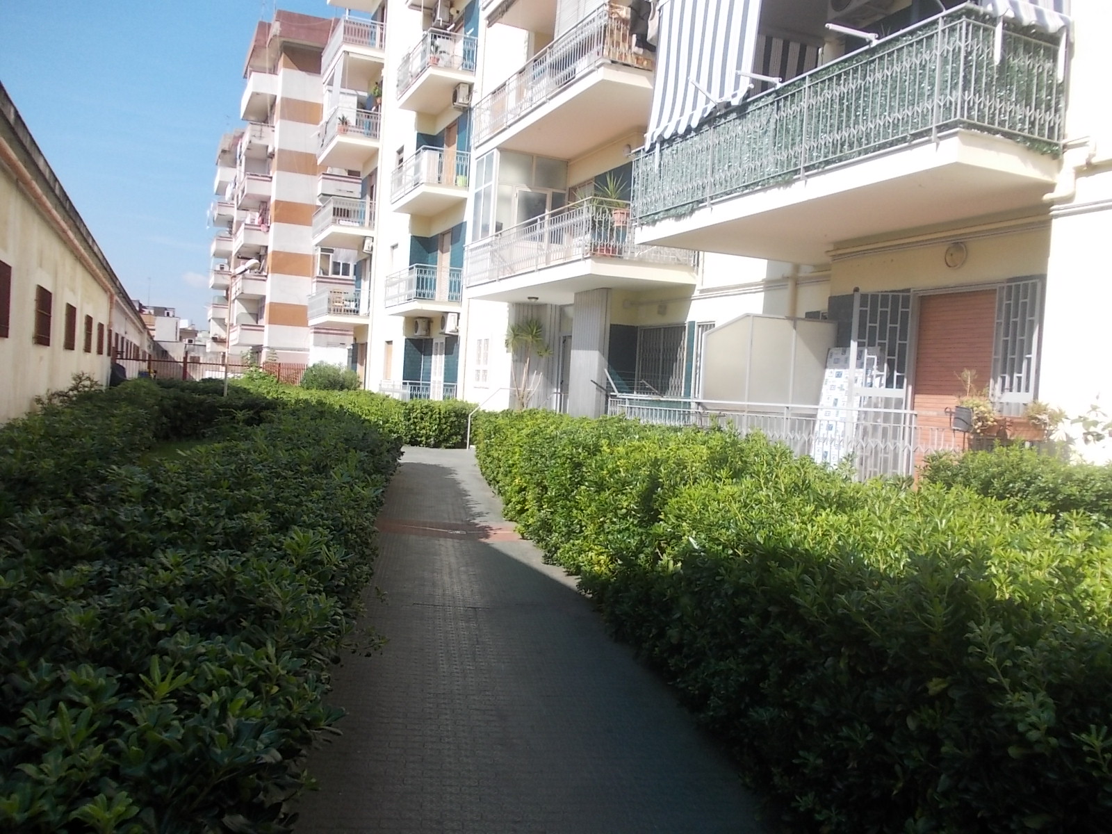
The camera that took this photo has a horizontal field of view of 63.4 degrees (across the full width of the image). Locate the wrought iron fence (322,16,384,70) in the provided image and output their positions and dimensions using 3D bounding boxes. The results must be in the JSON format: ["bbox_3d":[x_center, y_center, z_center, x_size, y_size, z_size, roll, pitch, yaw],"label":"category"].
[{"bbox_3d":[-7.609,-13.637,33.622,1.455,0.959,4.080,2,2,-25],"label":"wrought iron fence"}]

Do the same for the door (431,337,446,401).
[{"bbox_3d":[-3.568,-1.272,27.219,0.082,2.319,1.360,2,2,-25],"label":"door"}]

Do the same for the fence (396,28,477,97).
[{"bbox_3d":[-3.533,-10.003,26.130,1.292,1.020,3.468,2,2,-25],"label":"fence"}]

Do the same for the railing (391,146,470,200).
[{"bbox_3d":[-3.751,-6.930,26.415,1.292,1.034,3.468,2,2,-25],"label":"railing"}]

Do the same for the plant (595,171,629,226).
[{"bbox_3d":[0.969,-3.781,15.562,0.575,0.888,0.544,2,2,0],"label":"plant"}]

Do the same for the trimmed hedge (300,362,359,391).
[{"bbox_3d":[-7.700,-0.925,30.495,1.717,1.877,1.768,2,2,-25],"label":"trimmed hedge"}]

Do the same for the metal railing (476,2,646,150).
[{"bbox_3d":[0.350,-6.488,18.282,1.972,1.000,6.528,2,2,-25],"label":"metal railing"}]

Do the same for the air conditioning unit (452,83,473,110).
[{"bbox_3d":[-2.705,-8.931,25.172,0.329,0.587,0.768,2,2,-25],"label":"air conditioning unit"}]

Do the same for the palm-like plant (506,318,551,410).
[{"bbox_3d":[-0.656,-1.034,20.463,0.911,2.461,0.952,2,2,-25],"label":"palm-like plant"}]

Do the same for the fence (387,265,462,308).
[{"bbox_3d":[-3.971,-3.785,26.702,1.292,1.013,3.468,2,2,-25],"label":"fence"}]

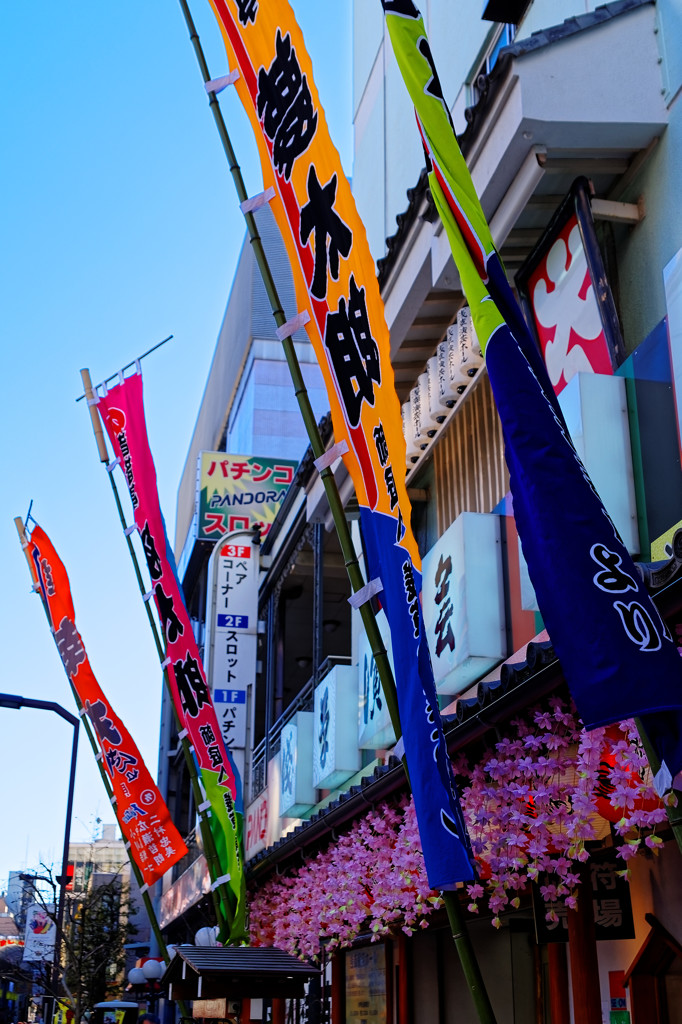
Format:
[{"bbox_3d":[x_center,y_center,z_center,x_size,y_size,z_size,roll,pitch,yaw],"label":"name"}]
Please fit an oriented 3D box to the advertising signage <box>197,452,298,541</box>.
[{"bbox_3d":[-1.415,-0.119,18.158,1.512,1.412,0.400,5,-23,-12],"label":"advertising signage"}]

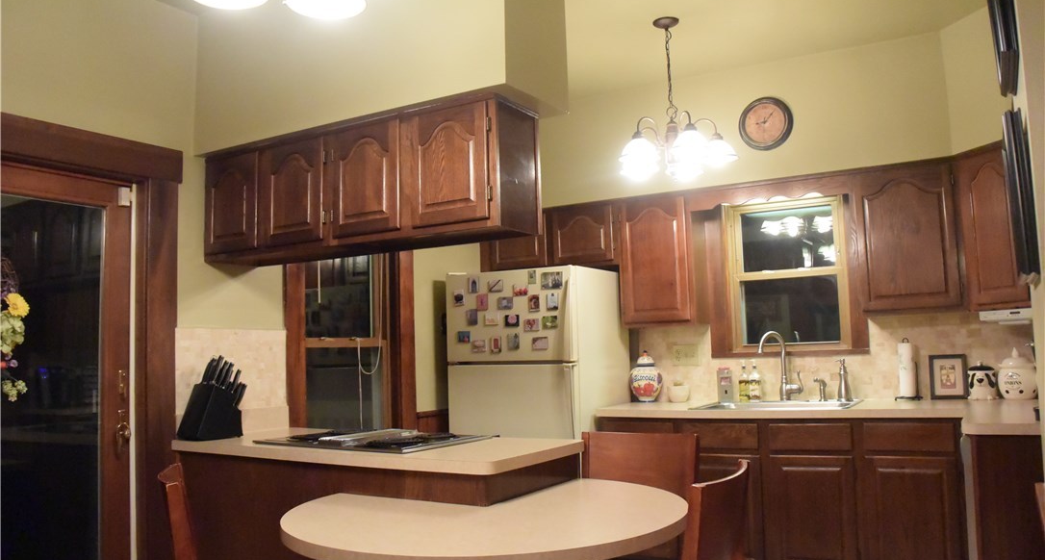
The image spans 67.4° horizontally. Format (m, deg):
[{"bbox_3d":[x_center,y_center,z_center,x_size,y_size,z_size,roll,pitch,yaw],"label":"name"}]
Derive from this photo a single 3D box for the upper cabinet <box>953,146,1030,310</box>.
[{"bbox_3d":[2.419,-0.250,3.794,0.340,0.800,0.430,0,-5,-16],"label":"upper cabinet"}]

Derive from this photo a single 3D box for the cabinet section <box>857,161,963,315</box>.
[{"bbox_3d":[2.053,-0.205,4.200,0.510,0.800,0.330,-4,-6,29],"label":"cabinet section"}]

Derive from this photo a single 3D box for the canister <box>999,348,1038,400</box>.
[{"bbox_3d":[2.453,0.463,3.887,0.185,0.260,0.185,-7,-7,43],"label":"canister"}]

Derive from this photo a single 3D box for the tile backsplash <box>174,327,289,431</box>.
[{"bbox_3d":[-1.298,0.458,3.535,0.020,0.465,0.610,-4,-6,29],"label":"tile backsplash"}]

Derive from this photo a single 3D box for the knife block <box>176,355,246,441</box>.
[{"bbox_3d":[-1.332,0.506,3.407,0.130,0.350,0.250,-5,-6,34],"label":"knife block"}]

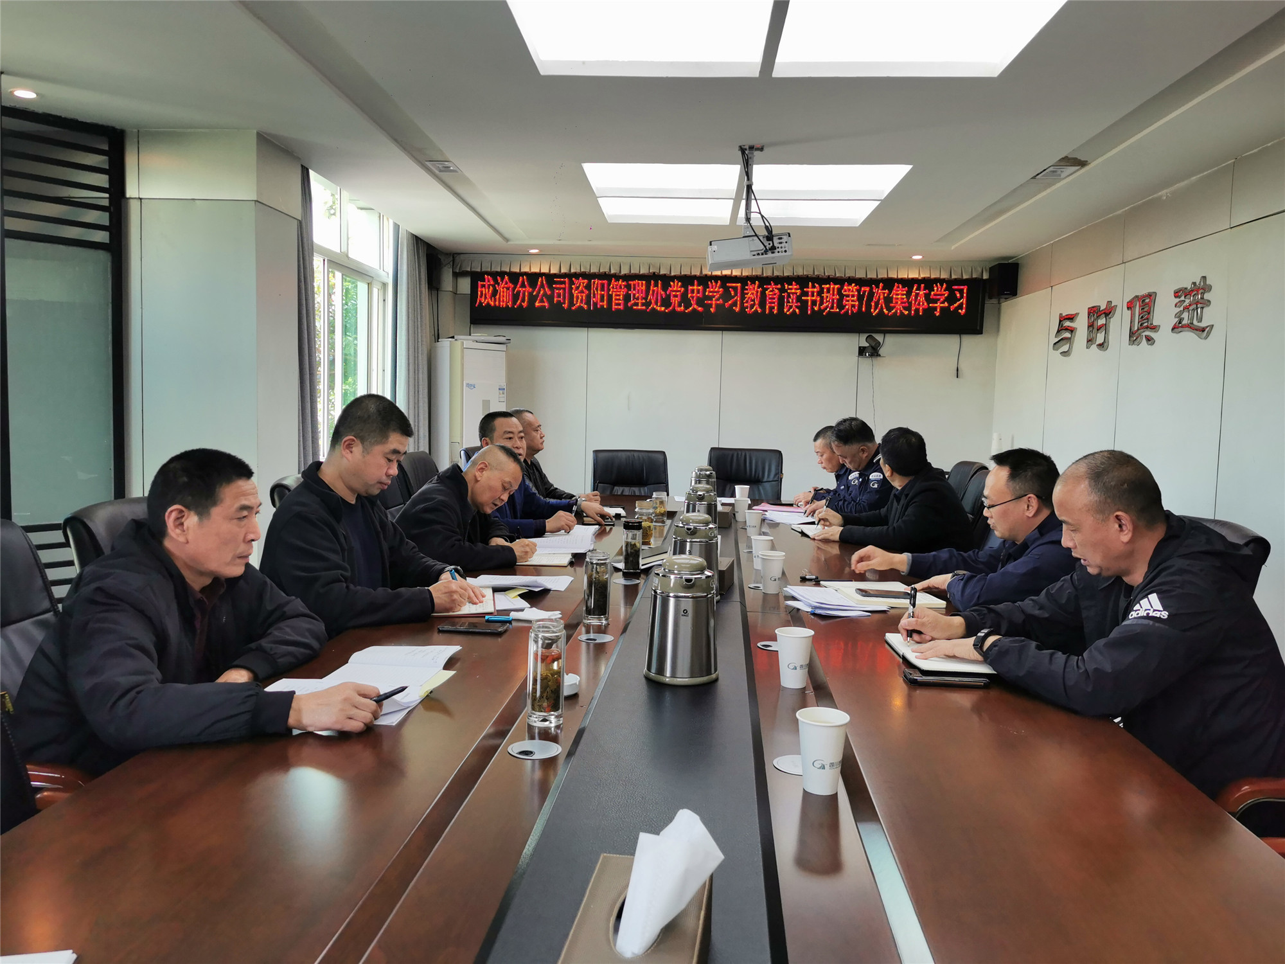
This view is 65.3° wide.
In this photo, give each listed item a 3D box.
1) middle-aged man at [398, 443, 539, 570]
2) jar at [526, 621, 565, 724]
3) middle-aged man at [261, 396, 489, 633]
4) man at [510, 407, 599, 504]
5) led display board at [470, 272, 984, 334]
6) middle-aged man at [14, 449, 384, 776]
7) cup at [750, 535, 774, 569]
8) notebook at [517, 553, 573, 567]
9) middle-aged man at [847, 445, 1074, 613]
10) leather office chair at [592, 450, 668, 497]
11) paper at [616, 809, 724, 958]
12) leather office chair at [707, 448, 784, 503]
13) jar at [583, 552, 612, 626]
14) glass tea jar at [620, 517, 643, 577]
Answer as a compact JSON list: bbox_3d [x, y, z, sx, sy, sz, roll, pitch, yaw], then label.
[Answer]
[{"bbox_3d":[-0.665,0.441,3.623,0.720,1.180,0.620,2,4,12],"label":"middle-aged man"},{"bbox_3d":[-0.168,0.334,1.761,0.068,0.178,0.068,1,4,0],"label":"jar"},{"bbox_3d":[-0.689,0.435,2.669,0.720,1.324,0.650,3,4,22],"label":"middle-aged man"},{"bbox_3d":[-0.548,0.235,5.493,0.700,1.280,0.550,2,4,7],"label":"man"},{"bbox_3d":[0.639,-1.446,8.095,4.150,0.450,0.100,2,4,4],"label":"led display board"},{"bbox_3d":[-0.774,0.544,1.879,0.760,1.213,0.680,3,4,18],"label":"middle-aged man"},{"bbox_3d":[0.419,0.250,3.499,0.079,0.107,0.079,2,4,4],"label":"cup"},{"bbox_3d":[-0.359,0.273,3.687,0.240,0.020,0.340,2,4,4],"label":"notebook"},{"bbox_3d":[1.050,0.502,3.032,0.740,1.210,0.580,2,4,1],"label":"middle-aged man"},{"bbox_3d":[-0.088,0.304,6.865,0.620,1.030,0.680,1,4,-6],"label":"leather office chair"},{"bbox_3d":[0.023,0.353,0.900,0.095,0.115,0.075,2,4,4],"label":"paper"},{"bbox_3d":[0.690,0.316,6.804,0.620,1.050,0.680,2,4,11],"label":"leather office chair"},{"bbox_3d":[-0.114,0.272,2.542,0.069,0.181,0.069,2,4,0],"label":"jar"},{"bbox_3d":[-0.028,0.223,3.336,0.068,0.185,0.068,2,4,4],"label":"glass tea jar"}]

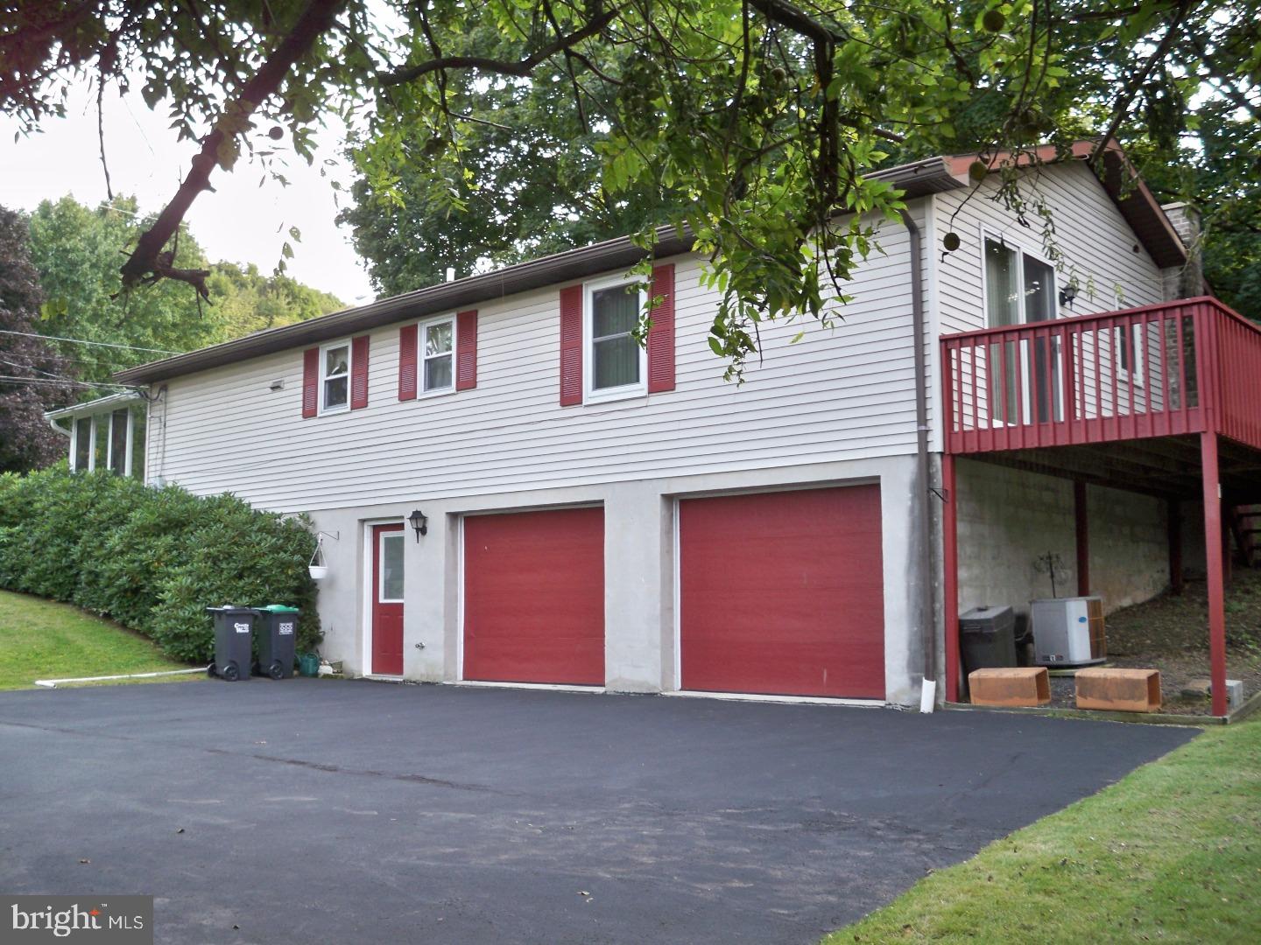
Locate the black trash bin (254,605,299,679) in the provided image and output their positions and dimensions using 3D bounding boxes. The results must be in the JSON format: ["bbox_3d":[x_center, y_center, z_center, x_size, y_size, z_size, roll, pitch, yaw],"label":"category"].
[{"bbox_3d":[-4.859,2.315,17.365,0.500,0.970,0.550,-6,-8,40],"label":"black trash bin"}]

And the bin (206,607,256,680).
[{"bbox_3d":[-5.353,2.285,17.052,0.500,0.970,0.550,-6,-8,40],"label":"bin"}]

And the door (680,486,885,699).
[{"bbox_3d":[1.549,1.245,13.205,2.680,2.120,0.080,-6,-8,40],"label":"door"}]

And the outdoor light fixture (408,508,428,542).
[{"bbox_3d":[-2.737,0.699,16.438,0.230,0.440,0.250,-6,-8,40],"label":"outdoor light fixture"}]

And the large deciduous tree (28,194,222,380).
[{"bbox_3d":[-16.555,-2.815,41.325,7.500,12.648,7.500,-6,-8,40],"label":"large deciduous tree"}]

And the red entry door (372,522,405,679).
[{"bbox_3d":[-3.209,1.711,17.174,0.860,2.030,0.060,-6,-8,40],"label":"red entry door"}]

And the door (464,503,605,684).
[{"bbox_3d":[-1.141,1.518,15.501,2.680,2.110,0.080,-6,-8,40],"label":"door"}]

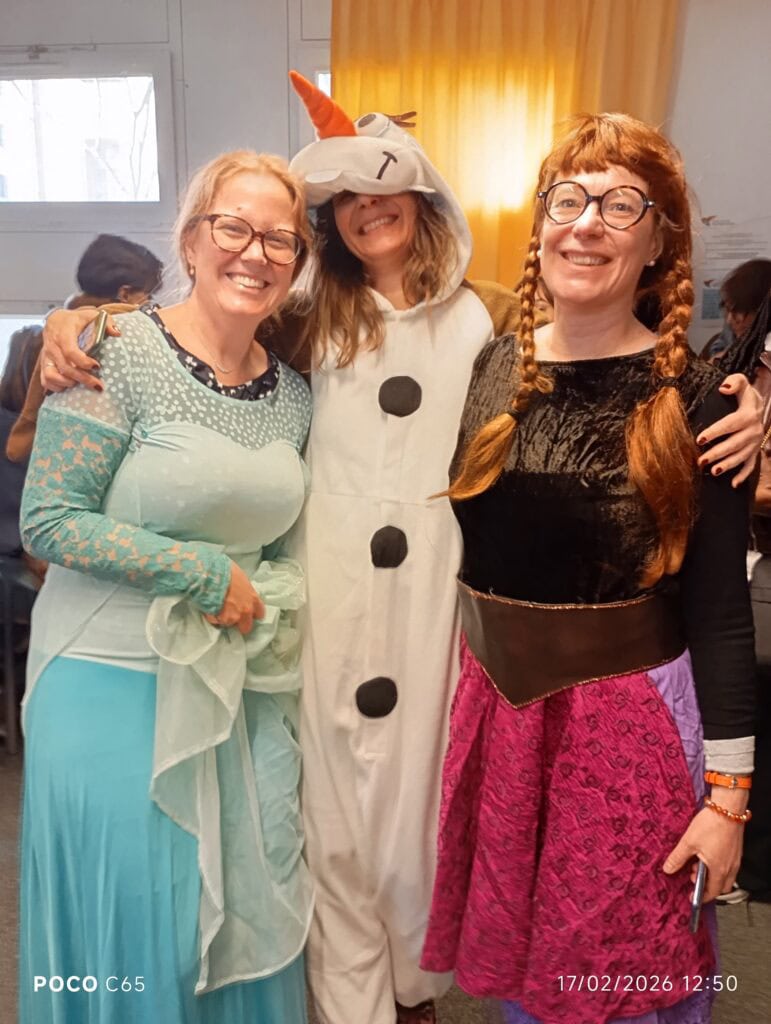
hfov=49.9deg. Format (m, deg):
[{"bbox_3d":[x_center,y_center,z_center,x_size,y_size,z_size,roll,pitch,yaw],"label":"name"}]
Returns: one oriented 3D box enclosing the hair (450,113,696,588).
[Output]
[{"bbox_3d":[0.270,-0.228,1.120,0.315,0.585,0.260,5,12,24],"label":"hair"}]

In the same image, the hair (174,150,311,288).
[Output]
[{"bbox_3d":[-0.217,-0.440,1.250,0.195,0.220,0.215,6,7,-28],"label":"hair"}]

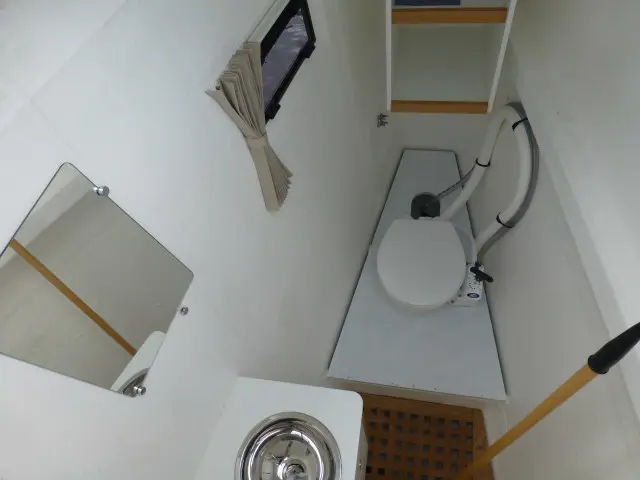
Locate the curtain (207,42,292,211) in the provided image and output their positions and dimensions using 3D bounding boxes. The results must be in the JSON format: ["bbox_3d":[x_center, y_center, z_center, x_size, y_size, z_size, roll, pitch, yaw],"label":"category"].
[{"bbox_3d":[-0.147,-0.268,1.169,0.080,0.500,0.215,12,64,16],"label":"curtain"}]

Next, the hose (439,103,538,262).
[{"bbox_3d":[0.701,-0.228,1.881,0.350,0.420,0.530,4,62,12],"label":"hose"}]

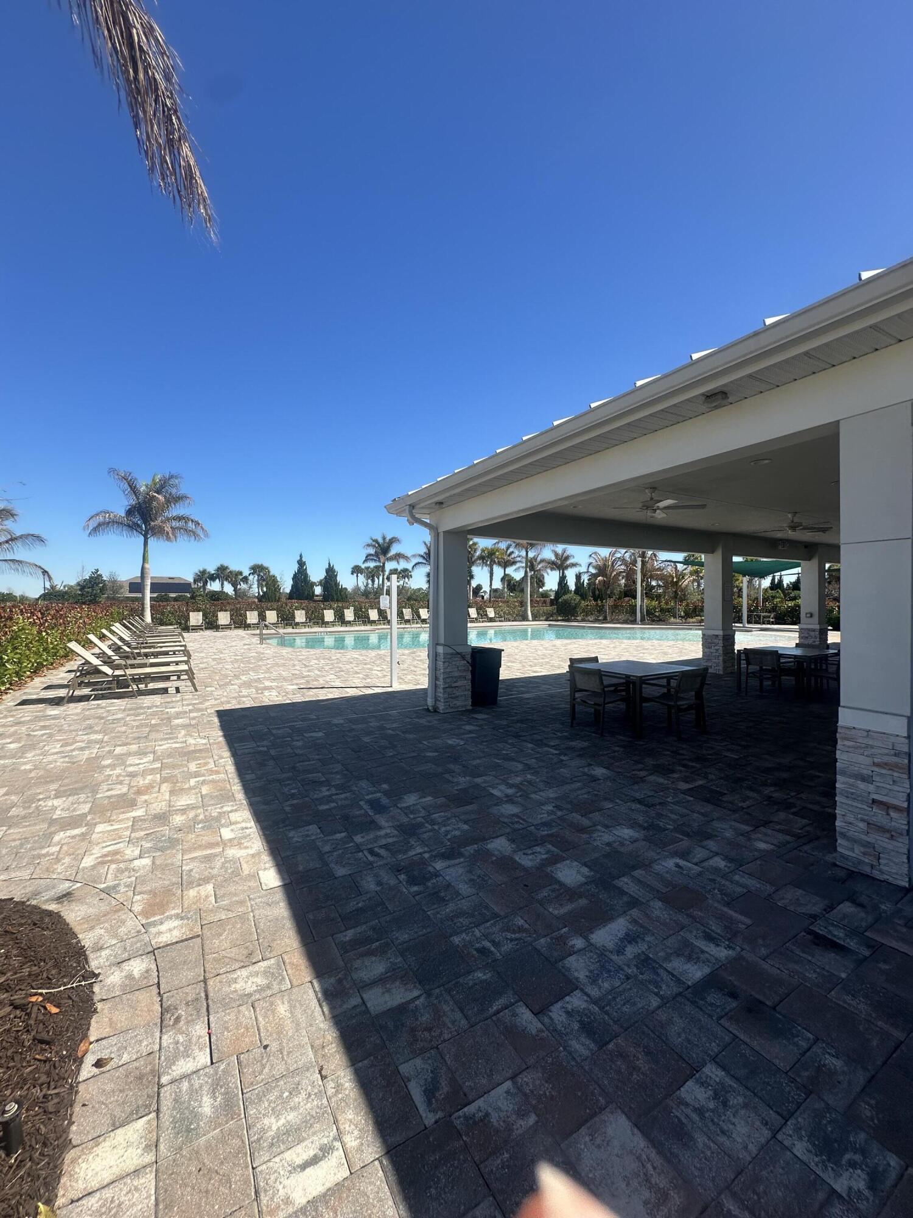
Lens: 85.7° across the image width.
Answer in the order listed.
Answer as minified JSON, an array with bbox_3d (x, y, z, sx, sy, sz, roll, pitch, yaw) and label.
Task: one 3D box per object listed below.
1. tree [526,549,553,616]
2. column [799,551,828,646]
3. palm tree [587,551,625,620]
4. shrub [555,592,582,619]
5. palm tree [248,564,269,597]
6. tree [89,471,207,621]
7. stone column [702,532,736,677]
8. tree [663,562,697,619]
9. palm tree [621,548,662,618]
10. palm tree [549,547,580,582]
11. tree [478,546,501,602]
[{"bbox_3d":[6.822,-2.655,46.026,5.200,7.575,5.200,0,0,0],"label":"tree"},{"bbox_3d":[9.561,-0.105,13.213,0.490,3.050,0.490,-1,0,-30],"label":"column"},{"bbox_3d":[12.400,-1.987,40.500,3.450,5.960,3.450,0,1,0],"label":"palm tree"},{"bbox_3d":[10.151,-0.270,44.508,2.300,2.383,2.300,0,0,0],"label":"shrub"},{"bbox_3d":[-28.057,-2.742,70.000,3.200,7.360,3.200,0,1,0],"label":"palm tree"},{"bbox_3d":[-18.830,-3.456,30.035,6.600,9.836,6.600,0,0,0],"label":"tree"},{"bbox_3d":[5.900,-0.091,11.094,0.490,3.100,0.490,-1,0,-30],"label":"stone column"},{"bbox_3d":[19.287,-1.627,43.019,3.400,5.301,3.400,0,0,0],"label":"tree"},{"bbox_3d":[14.878,-2.064,39.000,3.500,6.190,3.500,0,1,0],"label":"palm tree"},{"bbox_3d":[15.323,-3.972,71.034,5.000,9.748,5.000,0,0,0],"label":"palm tree"},{"bbox_3d":[3.833,-2.920,54.028,3.000,8.033,3.000,0,0,0],"label":"tree"}]

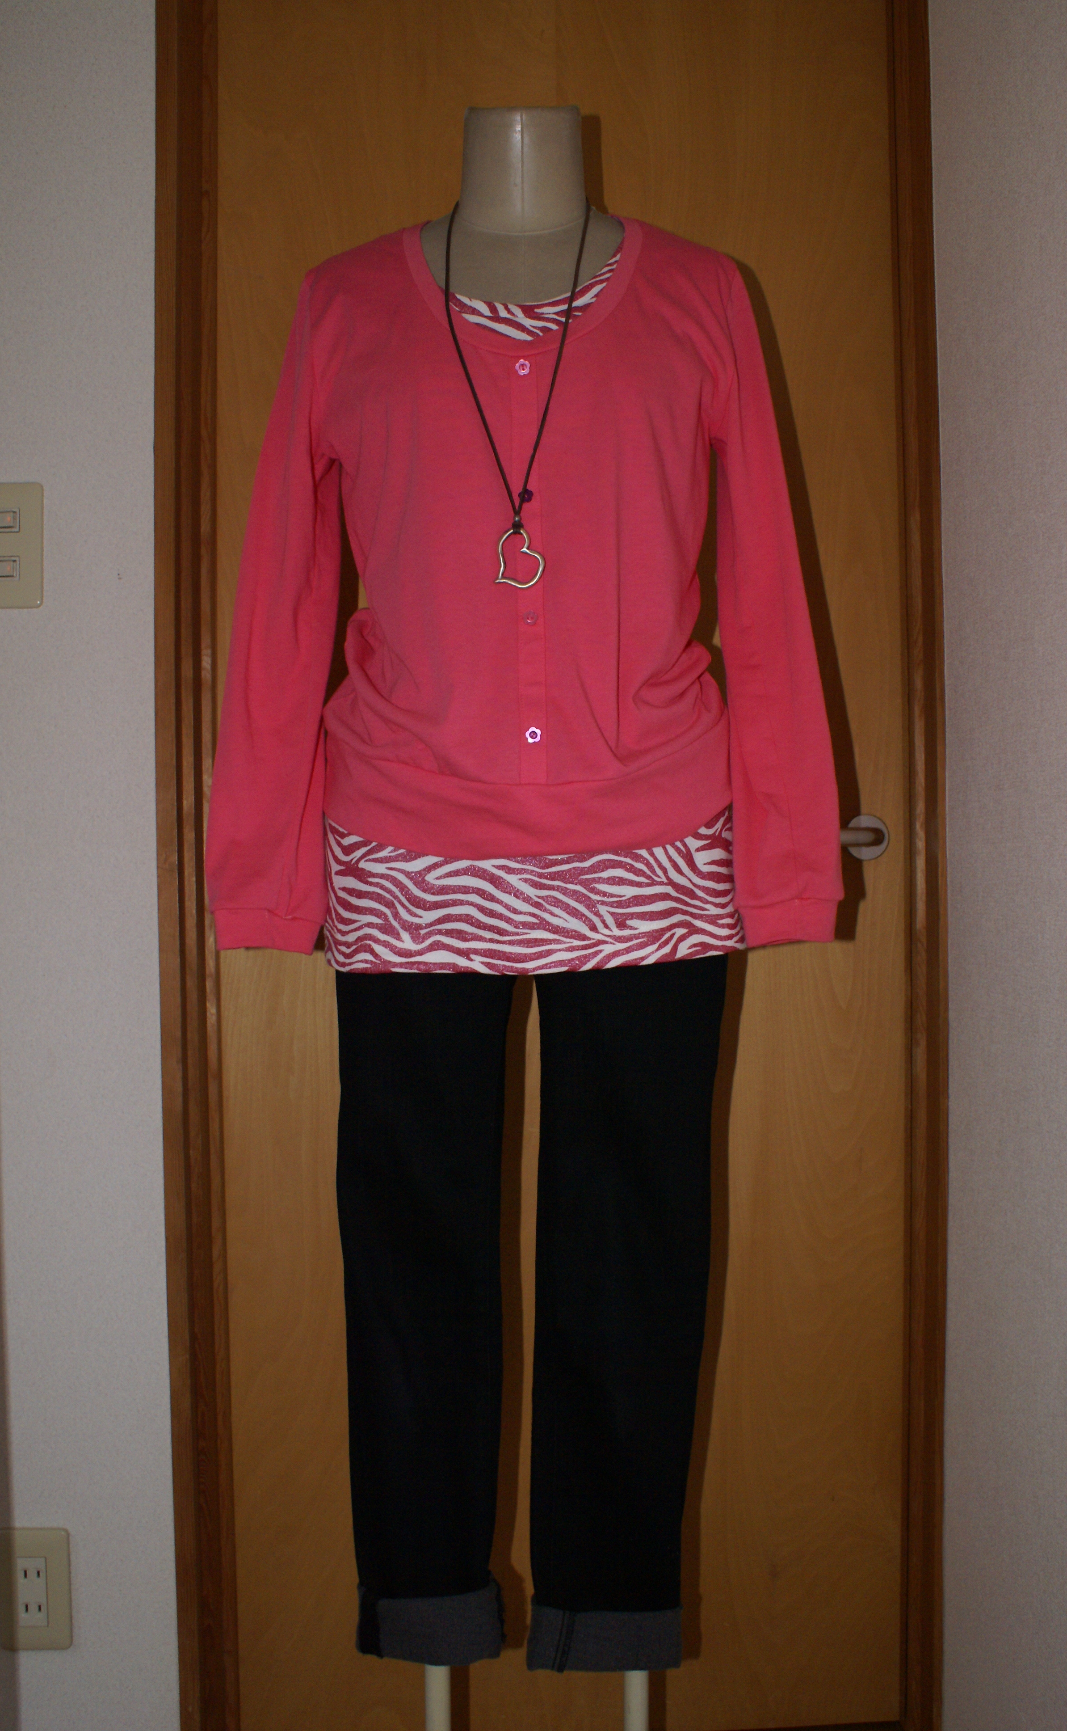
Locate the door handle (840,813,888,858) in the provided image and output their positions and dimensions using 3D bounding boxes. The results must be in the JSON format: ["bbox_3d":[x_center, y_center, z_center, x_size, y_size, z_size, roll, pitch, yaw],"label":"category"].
[{"bbox_3d":[0.297,-0.029,1.455,0.135,0.048,0.060,-1,1,0],"label":"door handle"}]

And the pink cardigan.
[{"bbox_3d":[-0.008,-0.233,1.205,0.525,0.615,0.240,-1,1,0],"label":"pink cardigan"}]

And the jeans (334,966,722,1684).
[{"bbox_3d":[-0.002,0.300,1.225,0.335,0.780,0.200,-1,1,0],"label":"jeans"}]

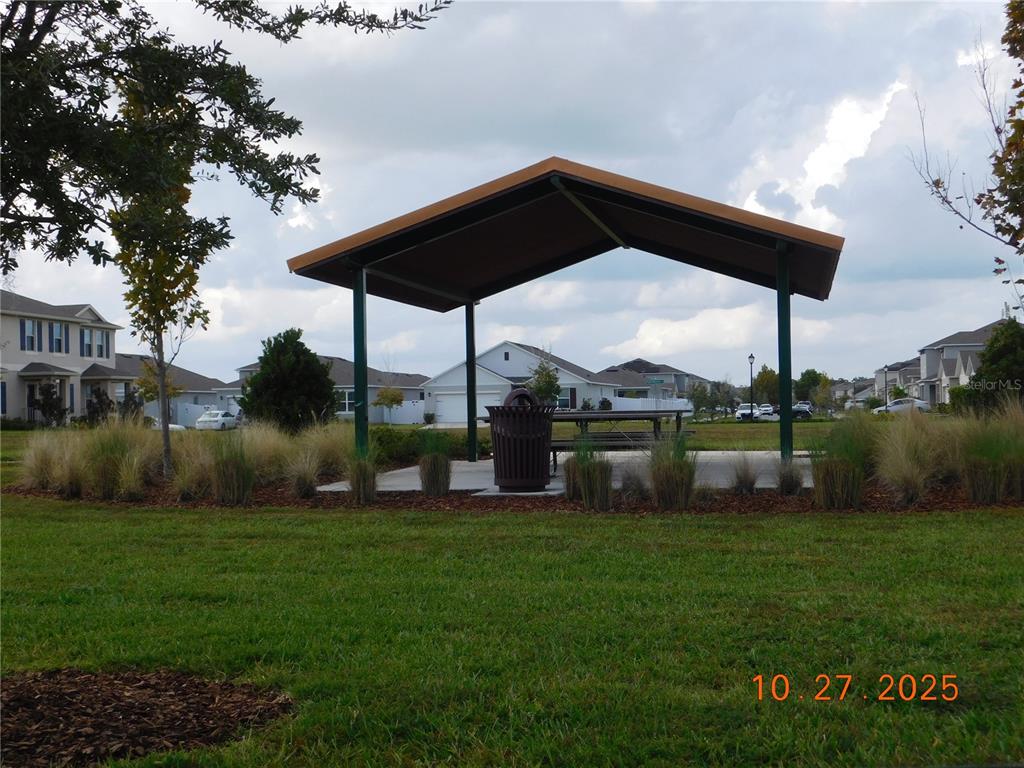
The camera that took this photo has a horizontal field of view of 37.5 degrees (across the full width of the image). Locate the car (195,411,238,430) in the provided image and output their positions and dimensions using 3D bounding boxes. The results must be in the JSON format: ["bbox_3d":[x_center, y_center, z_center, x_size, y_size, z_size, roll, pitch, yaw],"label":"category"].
[{"bbox_3d":[-20.559,2.568,105.500,1.830,1.430,4.700,-1,-1,8],"label":"car"}]

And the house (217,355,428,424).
[{"bbox_3d":[-15.090,0.521,120.707,12.000,5.500,19.000,-1,-1,8],"label":"house"}]

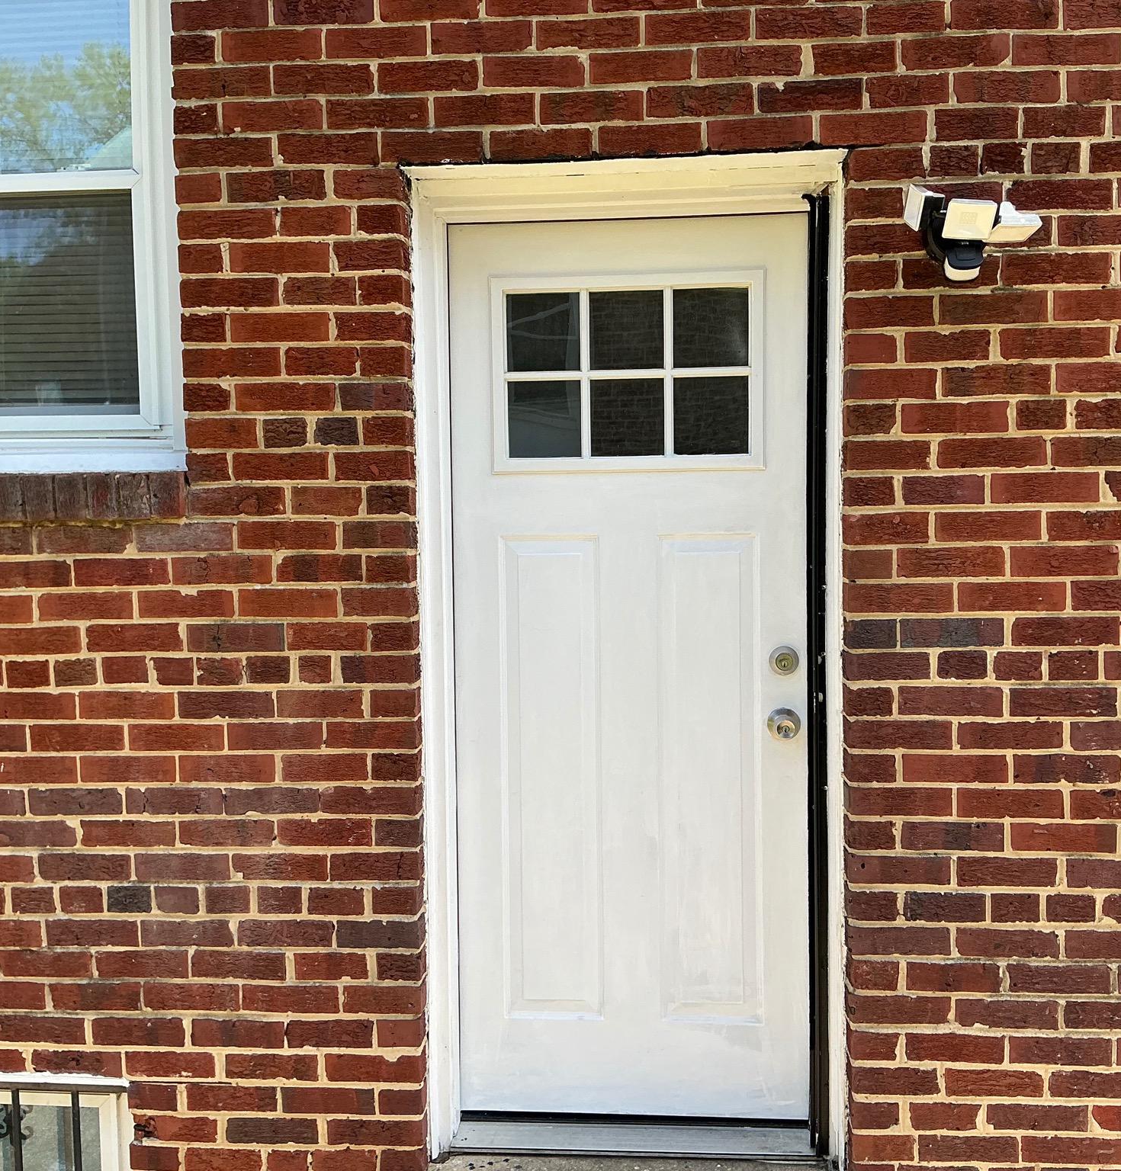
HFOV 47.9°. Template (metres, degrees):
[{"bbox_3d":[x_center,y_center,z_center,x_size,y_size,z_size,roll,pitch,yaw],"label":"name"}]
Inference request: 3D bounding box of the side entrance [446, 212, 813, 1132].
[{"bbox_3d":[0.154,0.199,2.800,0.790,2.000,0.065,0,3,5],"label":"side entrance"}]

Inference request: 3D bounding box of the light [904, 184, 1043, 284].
[{"bbox_3d":[0.778,-0.667,2.395,0.250,0.170,0.160,0,3,5],"label":"light"}]

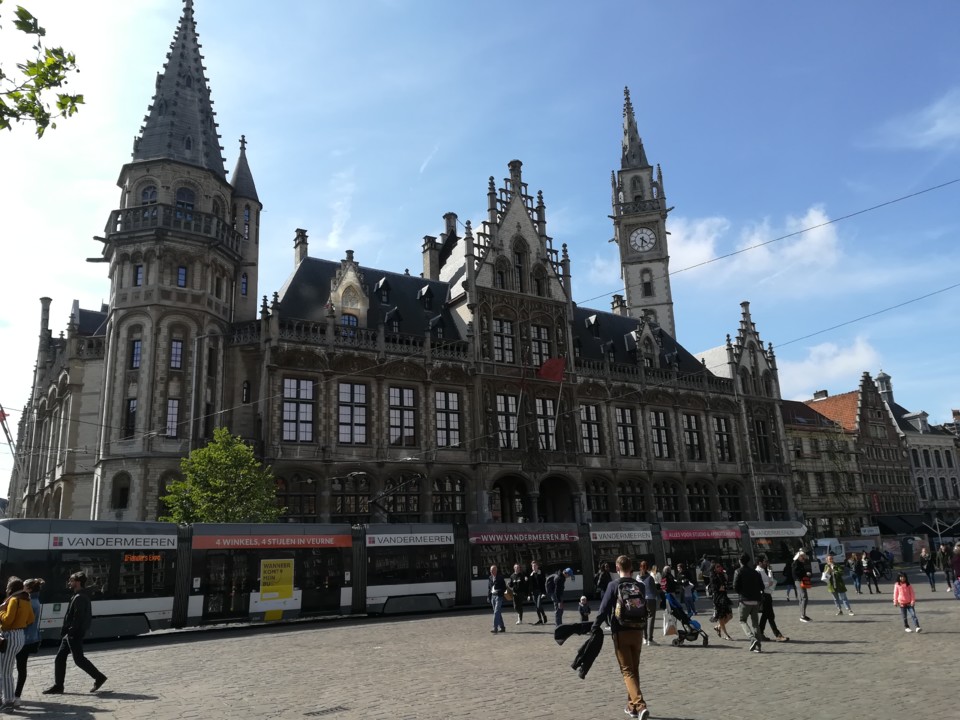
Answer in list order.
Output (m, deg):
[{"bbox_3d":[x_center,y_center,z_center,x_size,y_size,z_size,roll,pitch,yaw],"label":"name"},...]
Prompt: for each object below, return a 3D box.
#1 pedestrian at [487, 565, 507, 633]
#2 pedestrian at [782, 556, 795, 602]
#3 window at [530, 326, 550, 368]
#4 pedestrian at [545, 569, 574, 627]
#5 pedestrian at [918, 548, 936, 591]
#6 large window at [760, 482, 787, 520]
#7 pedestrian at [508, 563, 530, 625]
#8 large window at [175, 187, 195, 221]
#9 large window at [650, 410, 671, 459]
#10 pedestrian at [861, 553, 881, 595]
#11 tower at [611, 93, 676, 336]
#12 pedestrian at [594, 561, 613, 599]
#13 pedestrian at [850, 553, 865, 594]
[{"bbox_3d":[0.453,6.541,19.808,0.500,1.727,0.380,-12,-17,33],"label":"pedestrian"},{"bbox_3d":[12.202,8.627,28.474,0.450,1.647,0.450,-5,-15,8],"label":"pedestrian"},{"bbox_3d":[3.737,-0.854,44.188,1.550,2.781,0.300,7,-18,-32],"label":"window"},{"bbox_3d":[2.177,6.514,19.709,0.800,1.600,0.520,-4,-15,5],"label":"pedestrian"},{"bbox_3d":[18.766,8.786,30.223,0.500,1.710,0.450,-10,-17,25],"label":"pedestrian"},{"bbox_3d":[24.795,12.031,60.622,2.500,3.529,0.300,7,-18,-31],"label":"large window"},{"bbox_3d":[1.124,6.945,21.411,0.550,1.740,0.400,-6,-16,14],"label":"pedestrian"},{"bbox_3d":[-16.471,-8.629,40.317,0.960,2.176,0.300,7,-18,-34],"label":"large window"},{"bbox_3d":[12.114,4.985,48.404,1.550,3.322,0.300,7,-18,-32],"label":"large window"},{"bbox_3d":[15.892,8.657,29.329,0.500,1.640,0.400,-4,-15,6],"label":"pedestrian"},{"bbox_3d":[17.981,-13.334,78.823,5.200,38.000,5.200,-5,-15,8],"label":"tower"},{"bbox_3d":[3.230,6.204,18.987,0.500,1.680,0.400,5,-17,-26],"label":"pedestrian"},{"bbox_3d":[16.298,9.233,31.218,0.500,1.670,0.420,-8,-16,19],"label":"pedestrian"}]

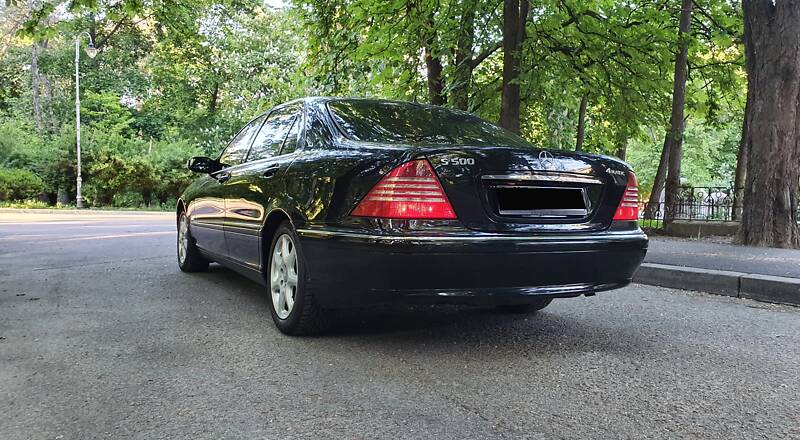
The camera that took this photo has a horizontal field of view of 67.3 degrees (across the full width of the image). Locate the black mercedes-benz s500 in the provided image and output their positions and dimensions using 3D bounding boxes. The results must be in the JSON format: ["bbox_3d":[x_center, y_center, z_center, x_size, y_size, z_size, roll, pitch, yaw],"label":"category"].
[{"bbox_3d":[-0.539,-0.140,4.895,1.860,1.450,5.030,0,3,-30],"label":"black mercedes-benz s500"}]

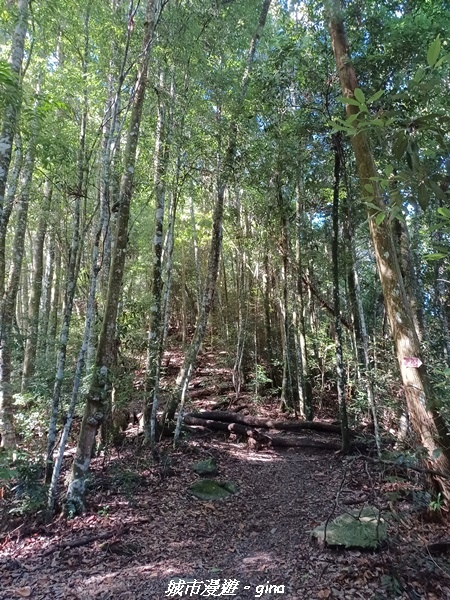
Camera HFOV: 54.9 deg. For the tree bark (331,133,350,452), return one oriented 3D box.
[{"bbox_3d":[1.728,-0.237,6.538,0.190,4.858,0.170,1,-8,0],"label":"tree bark"}]

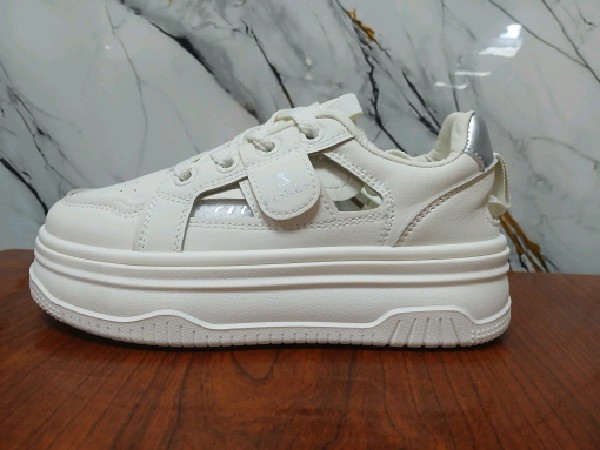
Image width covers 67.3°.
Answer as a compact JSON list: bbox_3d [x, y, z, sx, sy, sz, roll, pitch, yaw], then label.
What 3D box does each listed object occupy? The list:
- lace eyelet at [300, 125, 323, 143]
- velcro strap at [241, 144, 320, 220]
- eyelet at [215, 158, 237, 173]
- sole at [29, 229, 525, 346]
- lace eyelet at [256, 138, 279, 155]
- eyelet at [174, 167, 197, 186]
[{"bbox_3d":[0.006,-0.046,0.229,0.011,0.011,0.004,-17,-35,7],"label":"lace eyelet"},{"bbox_3d":[-0.010,-0.023,0.223,0.033,0.045,0.011,-17,-20,4],"label":"velcro strap"},{"bbox_3d":[-0.039,-0.031,0.236,0.011,0.011,0.004,-17,-35,7],"label":"eyelet"},{"bbox_3d":[-0.021,0.029,0.259,0.274,0.051,0.100,1,5,3],"label":"sole"},{"bbox_3d":[-0.017,-0.041,0.233,0.011,0.011,0.004,-17,-35,7],"label":"lace eyelet"},{"bbox_3d":[-0.060,-0.026,0.237,0.011,0.011,0.004,-17,-35,7],"label":"eyelet"}]

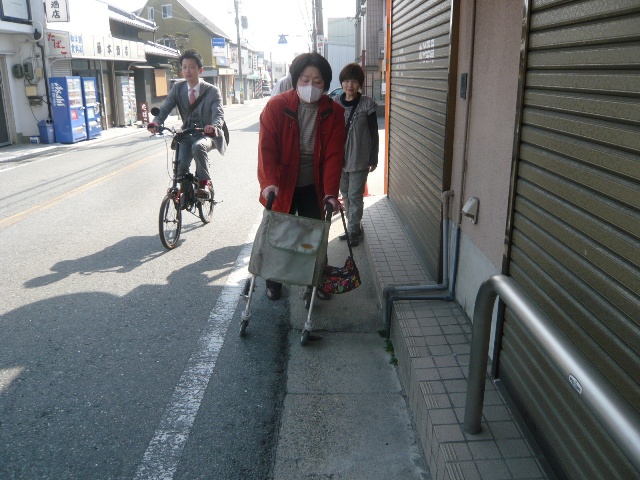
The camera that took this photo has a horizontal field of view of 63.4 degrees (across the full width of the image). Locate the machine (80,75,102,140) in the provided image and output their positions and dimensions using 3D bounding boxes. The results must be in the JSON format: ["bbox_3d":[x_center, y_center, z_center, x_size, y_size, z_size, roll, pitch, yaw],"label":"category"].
[{"bbox_3d":[-7.400,-4.136,16.187,0.520,1.830,0.990,0,18,0],"label":"machine"}]

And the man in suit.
[{"bbox_3d":[-1.160,-0.975,4.600,0.670,1.360,0.740,2,18,8],"label":"man in suit"}]

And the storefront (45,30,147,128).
[{"bbox_3d":[-7.400,-5.213,17.650,1.000,3.000,6.800,0,18,0],"label":"storefront"}]

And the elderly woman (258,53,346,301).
[{"bbox_3d":[-0.110,-0.349,3.288,0.550,1.540,0.540,-1,18,-2],"label":"elderly woman"}]

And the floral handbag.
[{"bbox_3d":[0.115,0.076,3.203,0.280,0.560,0.130,0,18,0],"label":"floral handbag"}]

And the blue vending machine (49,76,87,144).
[{"bbox_3d":[-7.400,-3.825,15.205,0.520,1.830,0.970,0,18,0],"label":"blue vending machine"}]

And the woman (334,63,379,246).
[{"bbox_3d":[0.285,-0.726,4.459,0.440,1.510,0.340,0,18,0],"label":"woman"}]

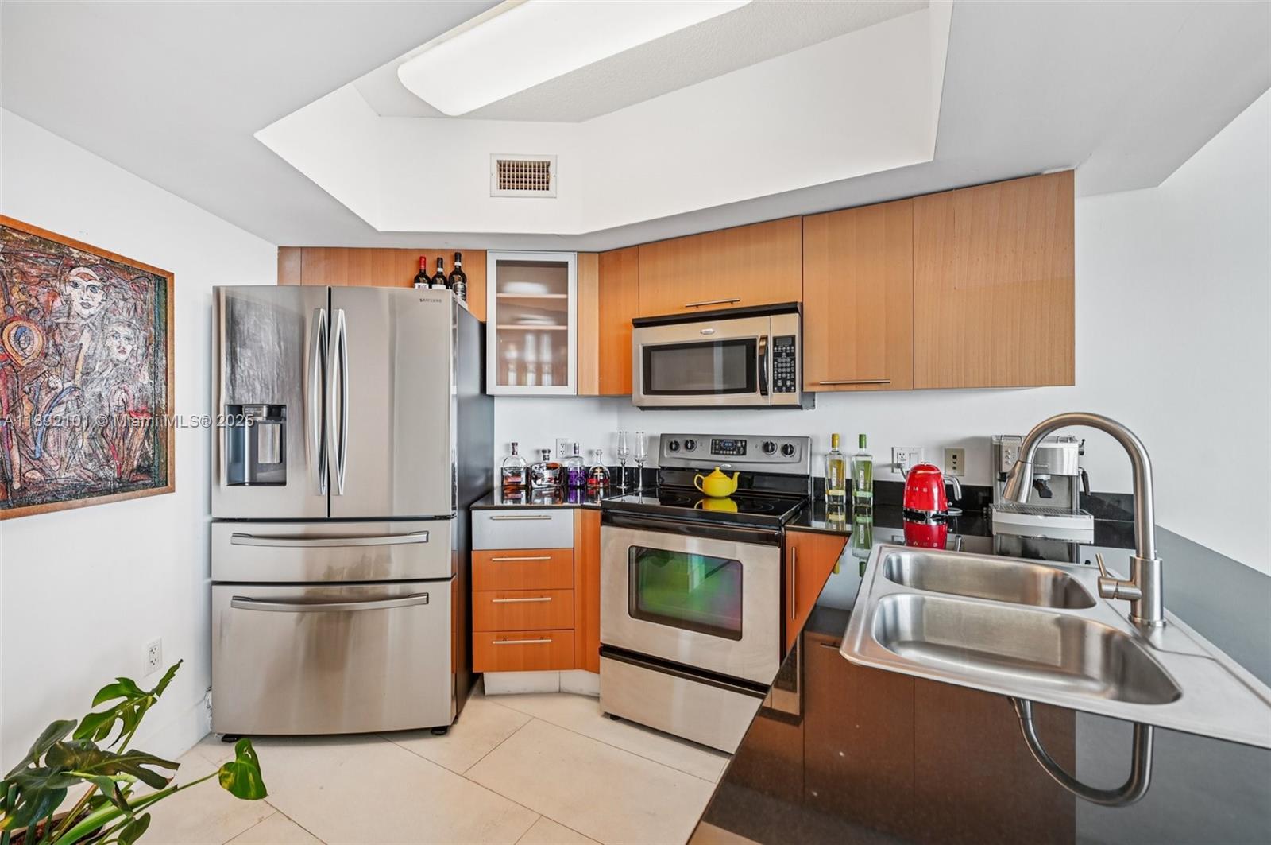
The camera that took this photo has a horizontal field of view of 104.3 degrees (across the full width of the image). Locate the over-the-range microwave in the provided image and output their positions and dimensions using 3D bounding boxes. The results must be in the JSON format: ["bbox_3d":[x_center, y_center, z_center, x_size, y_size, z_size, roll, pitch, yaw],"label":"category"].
[{"bbox_3d":[0.411,-0.276,2.314,0.757,0.420,0.410,0,1,28],"label":"over-the-range microwave"}]

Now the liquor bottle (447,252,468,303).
[{"bbox_3d":[-0.818,-0.632,2.280,0.080,0.300,0.080,0,1,-6],"label":"liquor bottle"}]

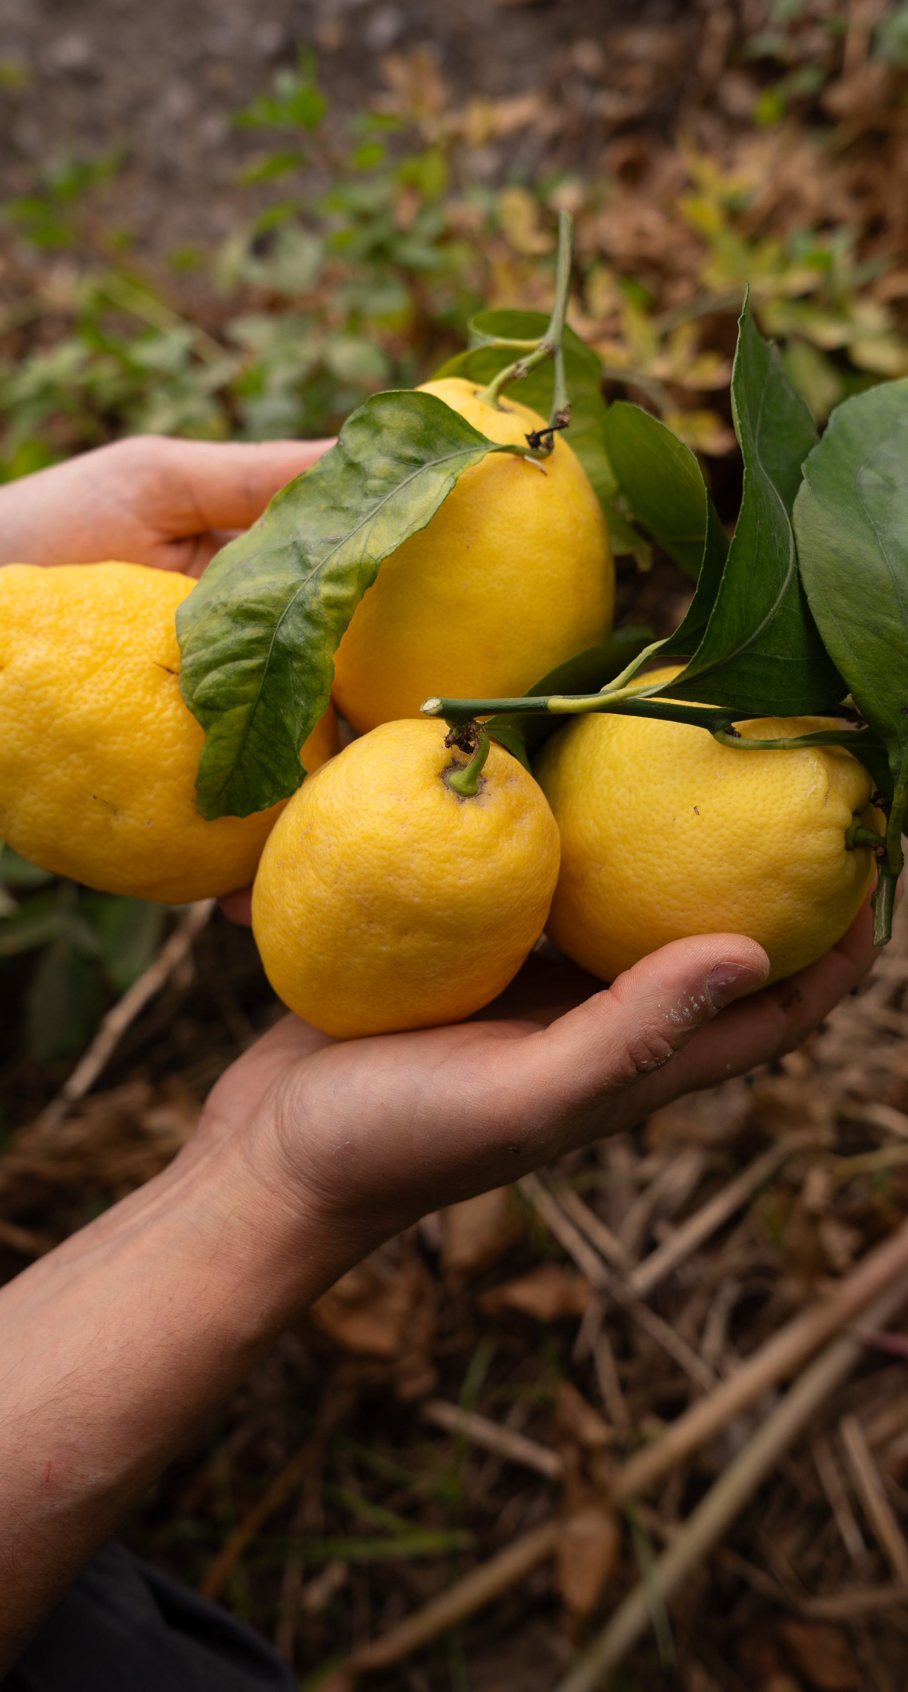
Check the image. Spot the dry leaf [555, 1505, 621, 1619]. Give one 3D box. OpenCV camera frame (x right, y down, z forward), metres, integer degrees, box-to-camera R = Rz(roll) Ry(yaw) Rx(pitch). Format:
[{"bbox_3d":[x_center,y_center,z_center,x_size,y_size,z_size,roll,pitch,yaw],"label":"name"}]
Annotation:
[{"bbox_3d":[0.065,0.346,1.000,0.033,0.018,0.058,0,43,0],"label":"dry leaf"}]

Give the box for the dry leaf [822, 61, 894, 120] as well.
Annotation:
[{"bbox_3d":[0.351,-0.659,1.800,0.062,0.030,0.065,0,43,0],"label":"dry leaf"}]

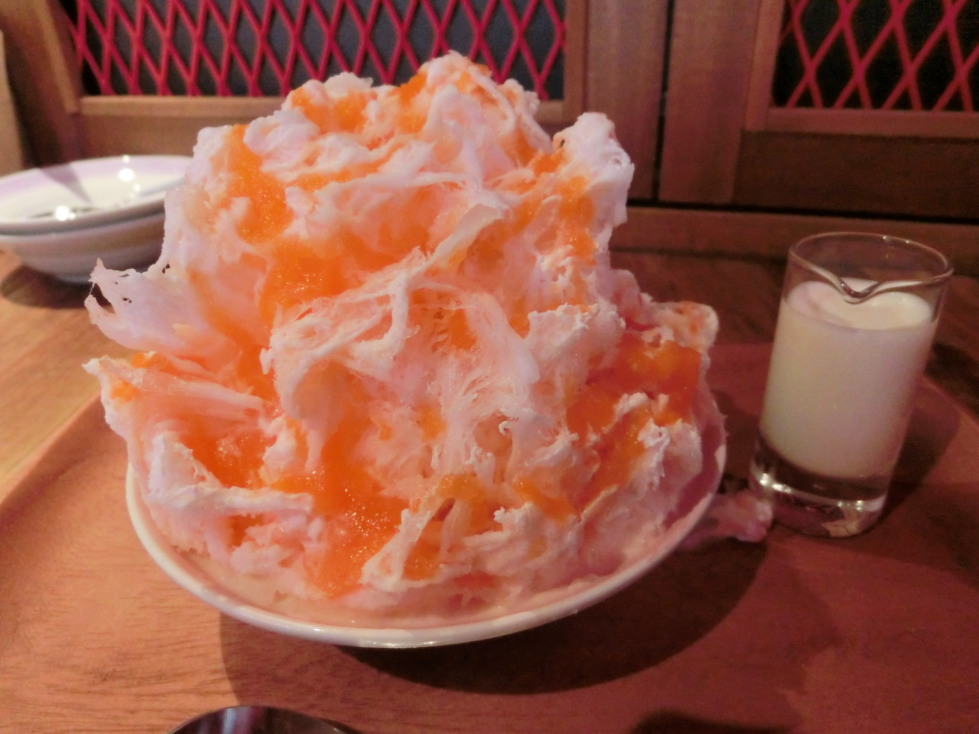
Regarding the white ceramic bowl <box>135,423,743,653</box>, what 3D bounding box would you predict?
[{"bbox_3d":[-0.016,0.035,0.228,0.177,0.048,0.177,-2,29,1],"label":"white ceramic bowl"}]

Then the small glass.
[{"bbox_3d":[0.114,0.007,0.221,0.044,0.090,0.045,15,34,29],"label":"small glass"}]

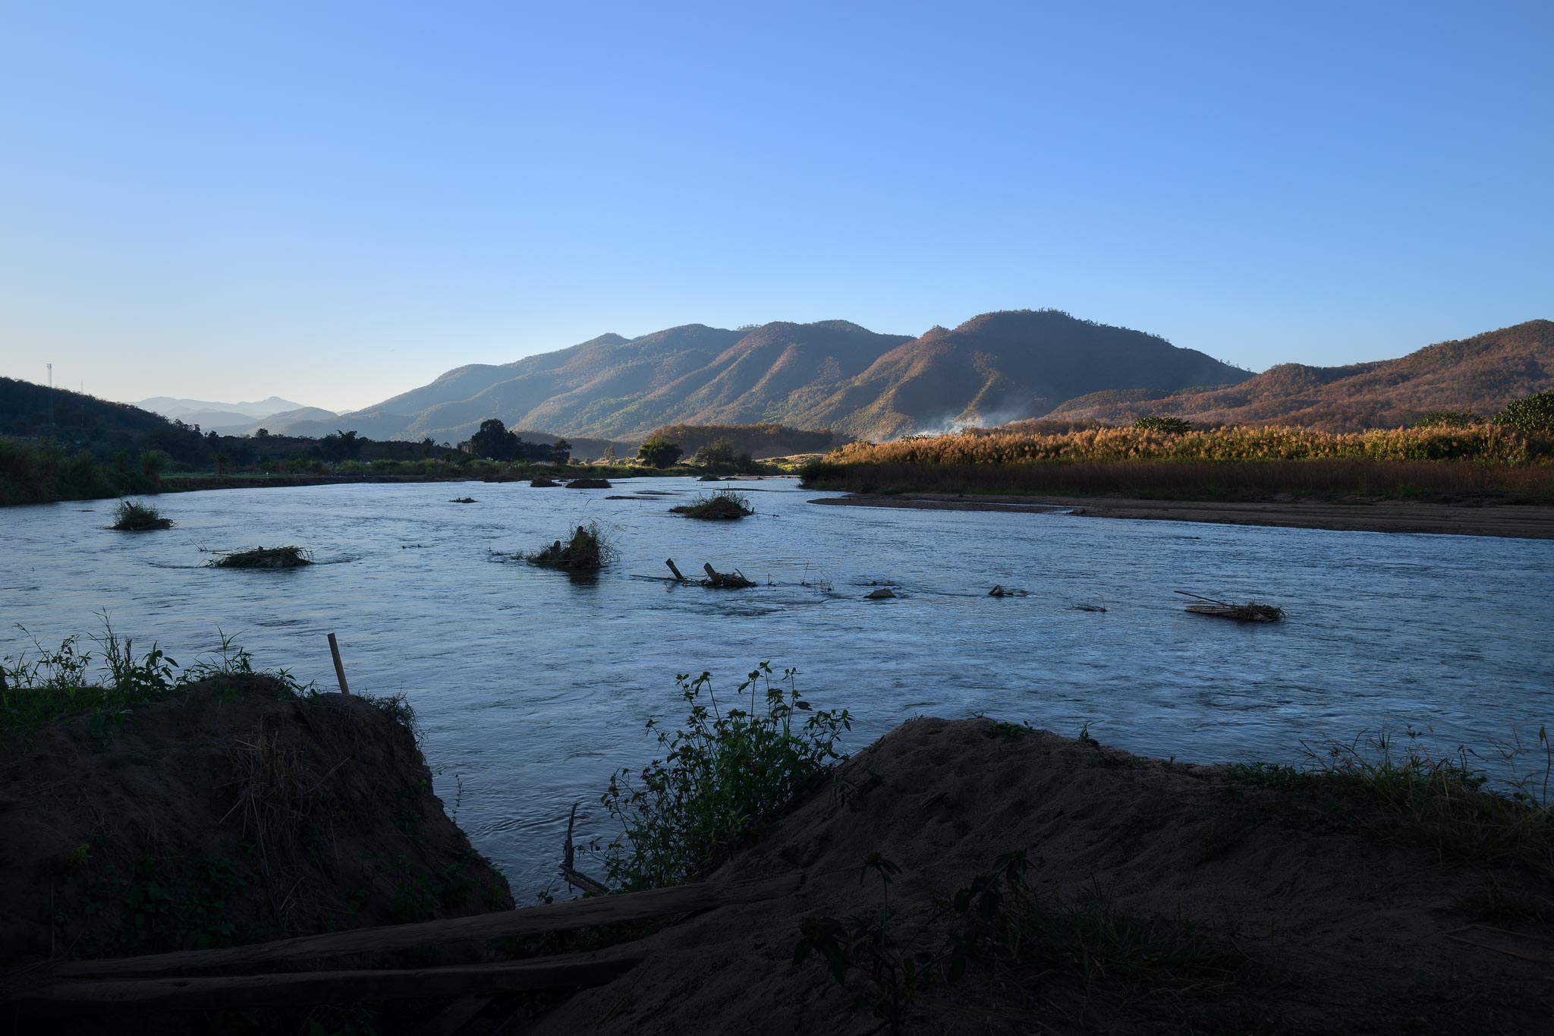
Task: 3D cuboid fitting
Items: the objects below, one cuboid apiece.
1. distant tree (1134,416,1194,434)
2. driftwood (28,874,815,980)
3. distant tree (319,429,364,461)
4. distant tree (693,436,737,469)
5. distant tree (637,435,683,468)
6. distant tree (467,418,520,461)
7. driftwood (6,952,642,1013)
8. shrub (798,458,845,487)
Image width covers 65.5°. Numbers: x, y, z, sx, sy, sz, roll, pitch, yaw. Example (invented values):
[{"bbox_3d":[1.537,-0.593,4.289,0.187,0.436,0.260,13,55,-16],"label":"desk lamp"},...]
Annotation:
[{"bbox_3d":[36.793,-7.281,115.000,5.776,4.854,5.198,1,3,18],"label":"distant tree"},{"bbox_3d":[-1.231,1.497,4.475,2.689,0.090,0.200,-3,3,-12],"label":"driftwood"},{"bbox_3d":[-81.027,-13.340,225.000,8.589,6.331,7.730,-1,3,-20],"label":"distant tree"},{"bbox_3d":[-13.968,-14.516,270.000,9.764,7.869,8.788,0,3,-3],"label":"distant tree"},{"bbox_3d":[-25.688,-14.380,265.000,10.116,7.457,9.104,0,3,-6],"label":"distant tree"},{"bbox_3d":[-68.021,-18.360,290.000,12.818,11.074,11.536,-1,3,-13],"label":"distant tree"},{"bbox_3d":[-1.521,1.574,4.150,2.074,0.120,0.140,0,3,-6],"label":"driftwood"},{"bbox_3d":[5.018,-5.020,135.000,5.289,3.527,4.495,0,3,2],"label":"shrub"}]

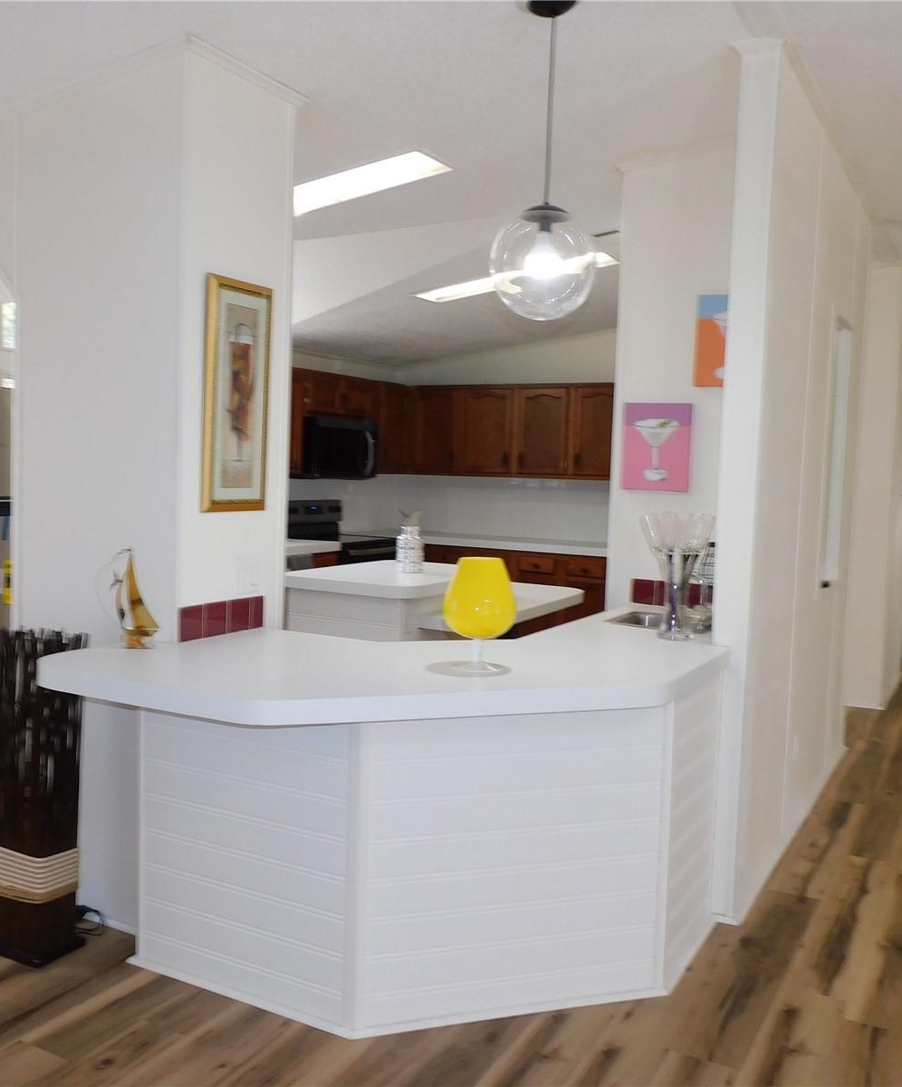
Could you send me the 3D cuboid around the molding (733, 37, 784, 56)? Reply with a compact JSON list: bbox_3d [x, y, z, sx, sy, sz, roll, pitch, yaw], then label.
[{"bbox_3d":[0.944,-1.521,3.083,0.157,0.061,0.030,4,5,29],"label":"molding"}]

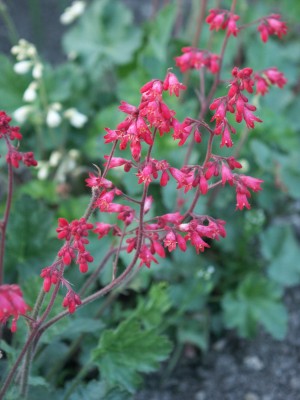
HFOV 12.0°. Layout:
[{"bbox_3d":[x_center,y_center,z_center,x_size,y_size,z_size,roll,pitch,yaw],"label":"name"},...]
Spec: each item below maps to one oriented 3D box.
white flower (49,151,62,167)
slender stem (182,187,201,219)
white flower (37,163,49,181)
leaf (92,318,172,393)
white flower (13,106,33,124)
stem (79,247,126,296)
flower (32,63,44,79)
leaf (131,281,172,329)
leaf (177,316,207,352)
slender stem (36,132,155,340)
[{"bbox_3d":[-0.060,-0.026,0.900,0.007,0.010,0.007,0,32,0],"label":"white flower"},{"bbox_3d":[0.021,0.001,0.705,0.008,0.015,0.006,0,32,0],"label":"slender stem"},{"bbox_3d":[-0.067,-0.017,0.890,0.007,0.010,0.007,0,32,0],"label":"white flower"},{"bbox_3d":[-0.009,0.083,0.760,0.043,0.025,0.036,0,32,0],"label":"leaf"},{"bbox_3d":[-0.078,-0.052,0.880,0.012,0.011,0.009,0,32,0],"label":"white flower"},{"bbox_3d":[-0.024,0.037,0.730,0.025,0.026,0.014,0,32,0],"label":"stem"},{"bbox_3d":[-0.069,-0.080,0.880,0.007,0.010,0.007,0,32,0],"label":"flower"},{"bbox_3d":[0.001,0.059,0.785,0.024,0.019,0.022,0,32,0],"label":"leaf"},{"bbox_3d":[0.026,0.080,0.850,0.020,0.015,0.017,0,32,0],"label":"leaf"},{"bbox_3d":[-0.026,0.018,0.700,0.057,0.096,0.035,0,32,0],"label":"slender stem"}]

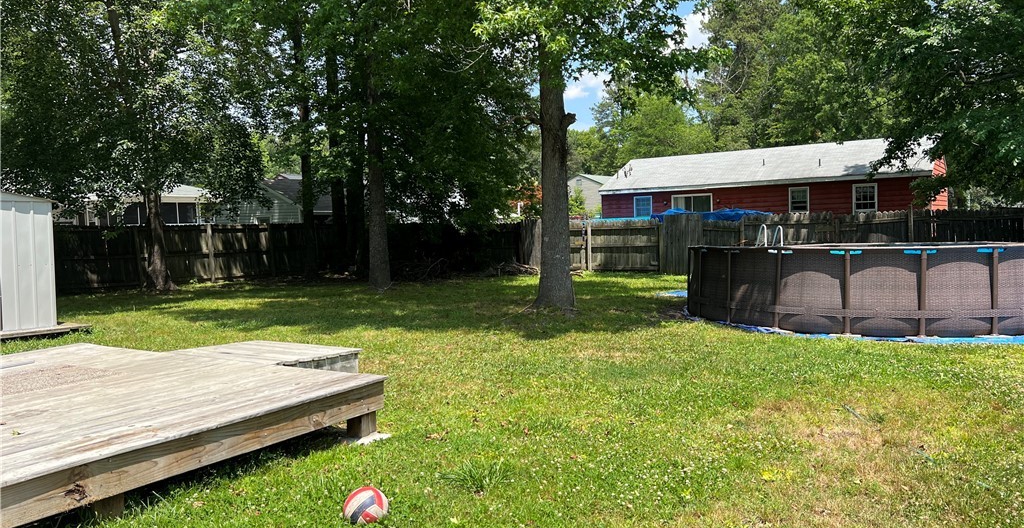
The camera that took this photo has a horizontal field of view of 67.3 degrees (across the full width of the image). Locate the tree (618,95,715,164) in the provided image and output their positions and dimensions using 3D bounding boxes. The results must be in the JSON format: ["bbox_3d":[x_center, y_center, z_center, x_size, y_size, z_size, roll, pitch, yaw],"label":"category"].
[{"bbox_3d":[10.752,-6.235,53.161,6.600,10.897,6.600,-1,2,0],"label":"tree"}]

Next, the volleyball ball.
[{"bbox_3d":[-0.677,1.145,3.580,0.210,0.210,0.210,-1,2,0],"label":"volleyball ball"}]

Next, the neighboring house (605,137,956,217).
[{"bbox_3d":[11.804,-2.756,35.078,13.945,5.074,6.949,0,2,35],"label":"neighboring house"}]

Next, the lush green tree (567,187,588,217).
[{"bbox_3d":[3.443,-2.143,40.056,1.350,3.777,1.350,-1,2,0],"label":"lush green tree"}]

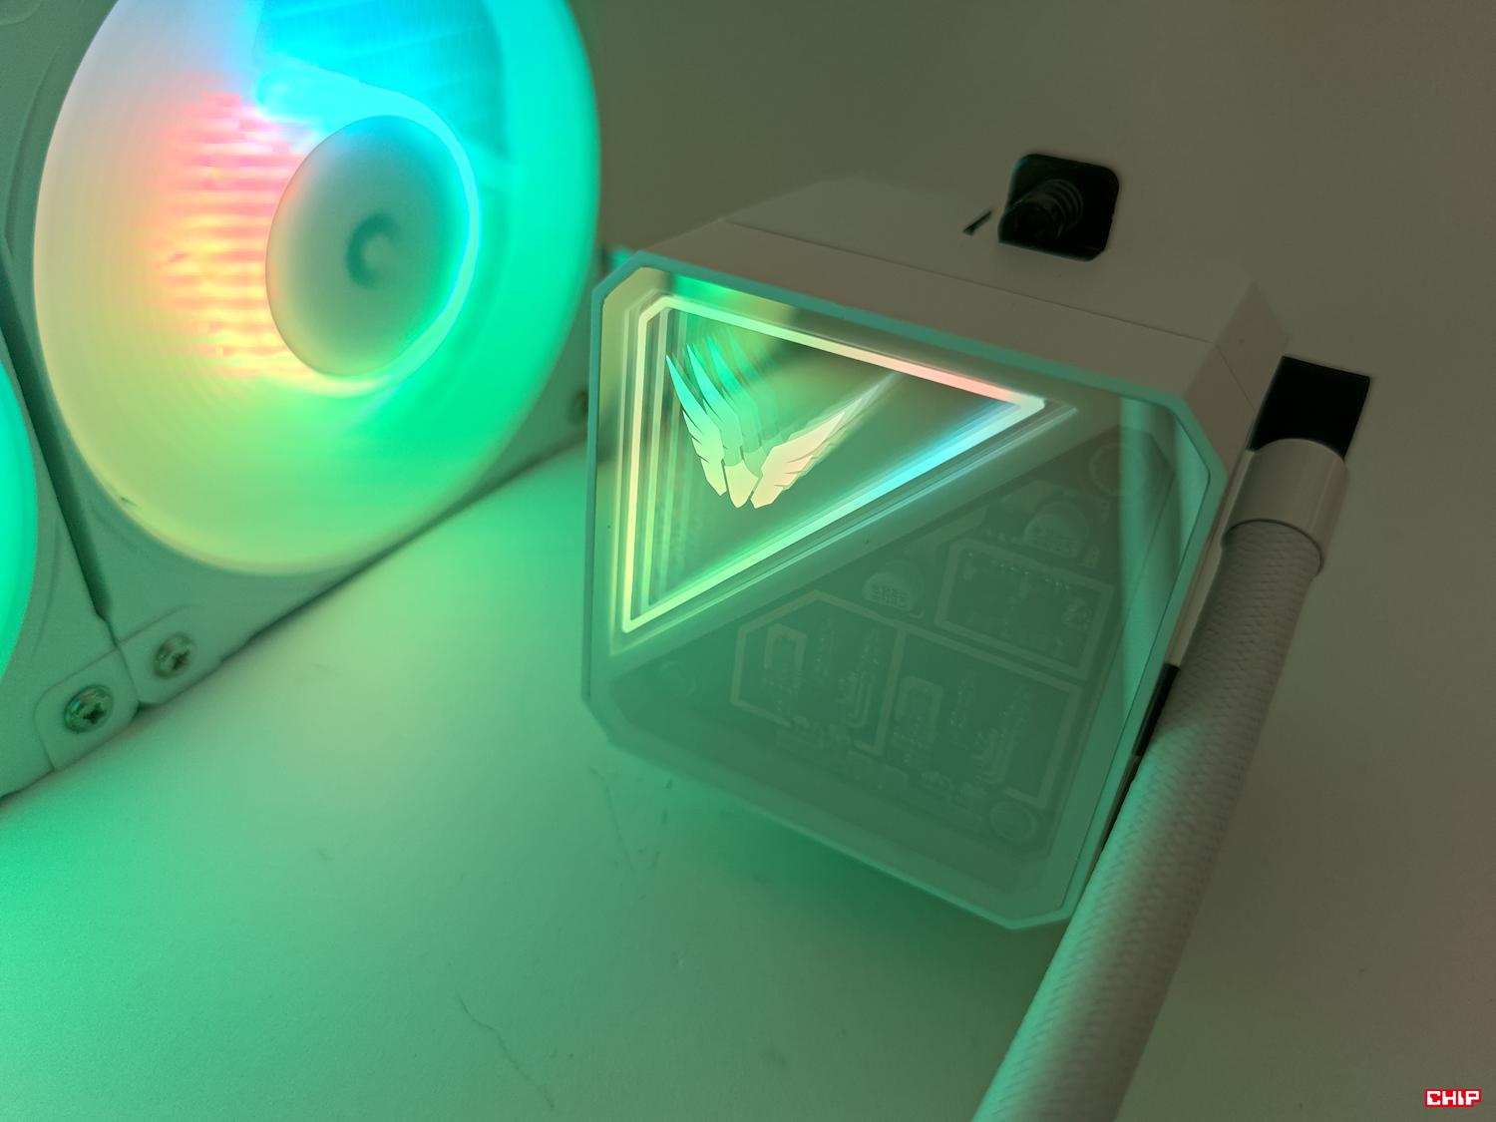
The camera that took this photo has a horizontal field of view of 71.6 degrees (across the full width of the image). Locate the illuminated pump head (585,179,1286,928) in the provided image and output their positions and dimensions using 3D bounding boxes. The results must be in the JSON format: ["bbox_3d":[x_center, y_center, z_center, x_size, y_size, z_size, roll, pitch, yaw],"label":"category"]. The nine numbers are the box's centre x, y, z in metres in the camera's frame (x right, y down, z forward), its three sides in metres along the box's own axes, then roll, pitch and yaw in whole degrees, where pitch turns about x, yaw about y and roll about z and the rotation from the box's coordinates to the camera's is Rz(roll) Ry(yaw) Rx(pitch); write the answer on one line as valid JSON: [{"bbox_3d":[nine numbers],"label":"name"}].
[{"bbox_3d":[0.024,-0.005,0.150,0.075,0.076,0.055,21,35,22],"label":"illuminated pump head"}]

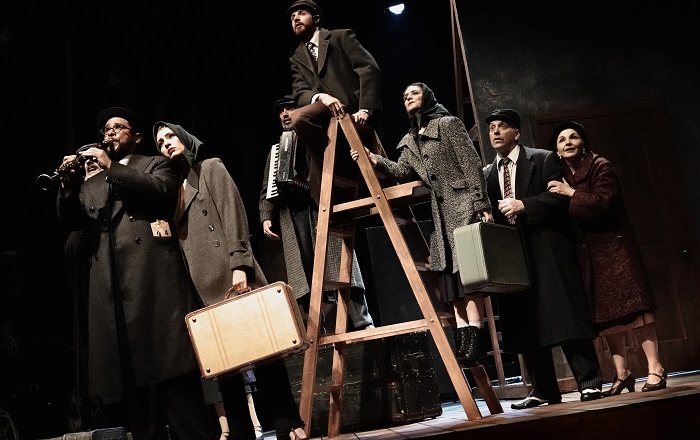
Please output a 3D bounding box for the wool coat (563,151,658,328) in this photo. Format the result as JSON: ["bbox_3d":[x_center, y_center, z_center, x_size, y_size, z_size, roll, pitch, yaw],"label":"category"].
[{"bbox_3d":[1.474,0.102,5.567,0.388,1.038,0.466,0,-14,-40],"label":"wool coat"}]

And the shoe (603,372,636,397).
[{"bbox_3d":[1.513,0.924,5.491,0.215,0.125,0.080,-4,-12,-27],"label":"shoe"}]

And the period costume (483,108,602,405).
[{"bbox_3d":[1.133,0.210,5.750,0.600,1.760,0.500,-16,-13,37],"label":"period costume"}]

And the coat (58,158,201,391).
[{"bbox_3d":[-1.085,0.273,4.780,0.620,1.160,0.450,-14,-12,29],"label":"coat"}]

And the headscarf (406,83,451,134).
[{"bbox_3d":[0.463,-0.660,5.700,0.260,0.290,0.210,2,-14,-44],"label":"headscarf"}]

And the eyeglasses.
[{"bbox_3d":[-1.117,-0.420,4.693,0.142,0.048,0.142,-14,-11,24],"label":"eyeglasses"}]

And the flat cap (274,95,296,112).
[{"bbox_3d":[-0.417,-0.817,6.682,0.205,0.115,0.270,-12,-11,17],"label":"flat cap"}]

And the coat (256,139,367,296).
[{"bbox_3d":[-0.265,-0.020,6.614,0.640,1.125,0.446,-11,-11,11],"label":"coat"}]

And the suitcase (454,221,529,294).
[{"bbox_3d":[0.798,0.211,5.420,0.175,0.335,0.420,-19,-18,40],"label":"suitcase"}]

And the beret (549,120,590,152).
[{"bbox_3d":[1.333,-0.510,5.900,0.250,0.150,0.250,-10,-34,12],"label":"beret"}]

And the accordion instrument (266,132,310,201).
[{"bbox_3d":[-0.384,-0.363,6.600,0.400,0.460,0.210,4,-10,10],"label":"accordion instrument"}]

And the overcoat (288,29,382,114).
[{"bbox_3d":[-0.080,-0.869,5.910,0.485,0.611,0.388,-16,-13,34],"label":"overcoat"}]

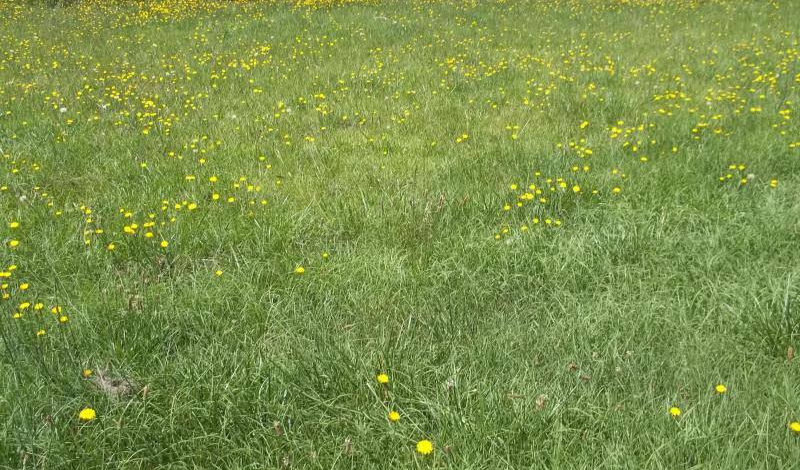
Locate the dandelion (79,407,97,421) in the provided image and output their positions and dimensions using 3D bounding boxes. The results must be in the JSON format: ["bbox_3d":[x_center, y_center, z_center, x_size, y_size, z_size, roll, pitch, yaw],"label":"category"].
[{"bbox_3d":[-0.918,0.529,2.240,0.047,0.018,0.047,0,21,0],"label":"dandelion"}]

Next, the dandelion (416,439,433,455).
[{"bbox_3d":[0.069,0.588,2.110,0.044,0.020,0.044,0,21,0],"label":"dandelion"}]

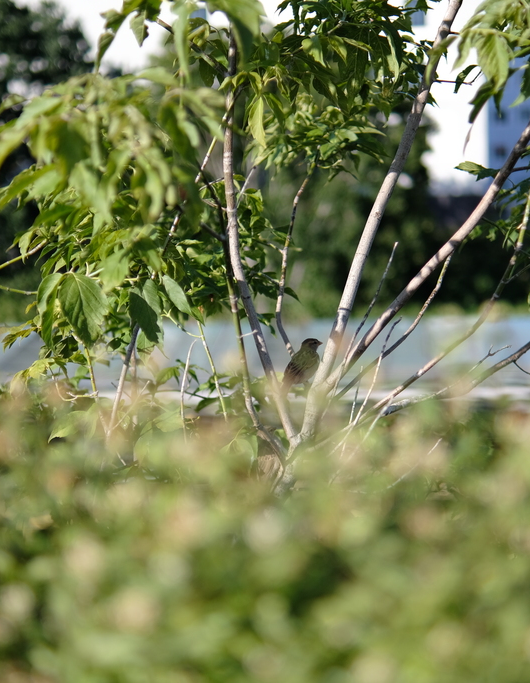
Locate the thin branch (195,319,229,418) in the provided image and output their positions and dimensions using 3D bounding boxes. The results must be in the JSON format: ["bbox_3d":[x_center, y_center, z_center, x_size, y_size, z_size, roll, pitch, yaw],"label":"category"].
[{"bbox_3d":[-0.093,0.050,2.650,0.017,0.192,0.020,-16,0,0],"label":"thin branch"}]

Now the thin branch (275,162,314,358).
[{"bbox_3d":[0.052,-0.156,2.680,0.047,0.356,0.040,5,0,0],"label":"thin branch"}]

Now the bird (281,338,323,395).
[{"bbox_3d":[0.070,0.048,2.650,0.105,0.108,0.065,-2,3,-45],"label":"bird"}]

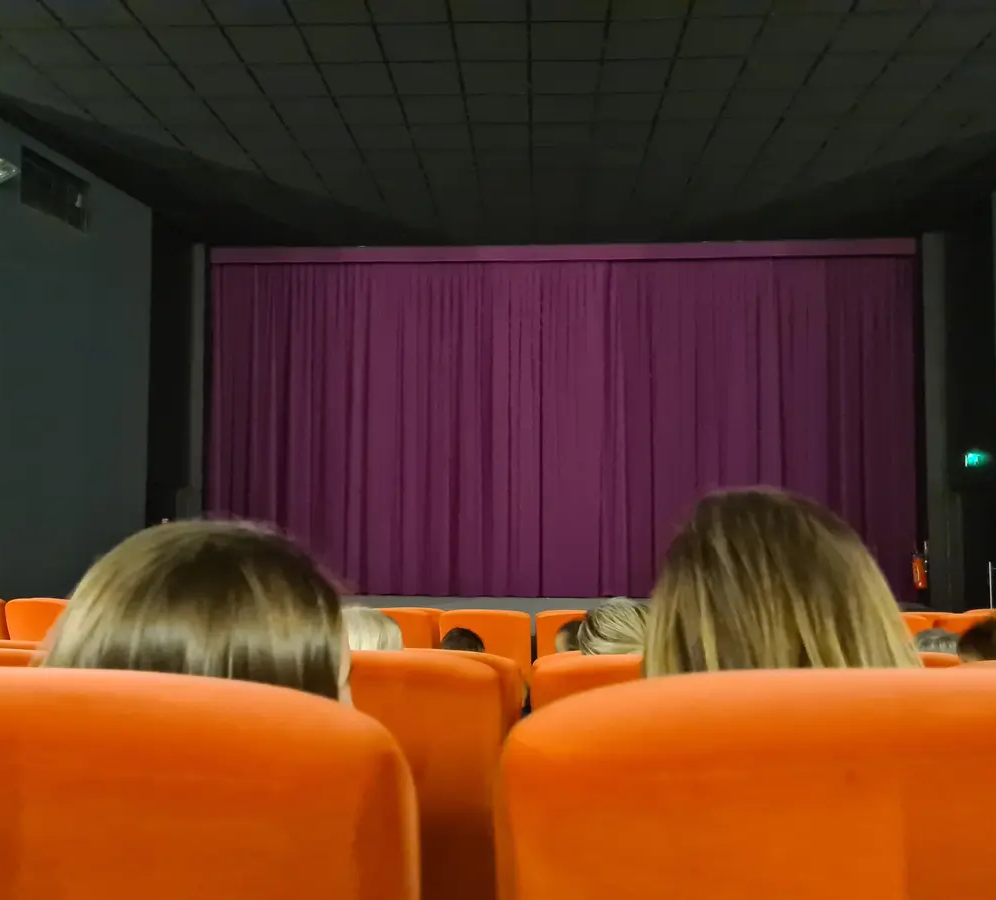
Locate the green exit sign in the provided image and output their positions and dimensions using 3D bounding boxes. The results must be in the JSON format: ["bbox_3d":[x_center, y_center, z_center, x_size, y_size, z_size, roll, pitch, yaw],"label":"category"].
[{"bbox_3d":[6.178,0.109,11.600,0.330,0.180,0.060,-1,-4,16],"label":"green exit sign"}]

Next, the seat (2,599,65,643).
[{"bbox_3d":[-2.857,1.444,6.053,0.550,0.950,0.620,-1,-4,16],"label":"seat"}]

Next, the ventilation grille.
[{"bbox_3d":[-4.693,-2.737,9.580,0.080,0.560,1.100,0,-4,9],"label":"ventilation grille"}]

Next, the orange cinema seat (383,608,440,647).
[{"bbox_3d":[-0.612,1.439,5.633,0.550,0.950,0.620,0,-4,7],"label":"orange cinema seat"}]

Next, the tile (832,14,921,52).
[{"bbox_3d":[3.000,-3.322,7.221,0.610,0.025,0.610,0,-4,2],"label":"tile"}]

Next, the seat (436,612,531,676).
[{"bbox_3d":[-0.046,1.436,5.589,0.550,0.950,0.620,0,-4,5],"label":"seat"}]

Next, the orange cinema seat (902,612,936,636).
[{"bbox_3d":[2.255,1.446,5.518,0.550,0.950,0.620,0,-4,-4],"label":"orange cinema seat"}]

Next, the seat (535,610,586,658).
[{"bbox_3d":[0.508,1.437,5.576,0.550,0.950,0.620,0,-4,2],"label":"seat"}]

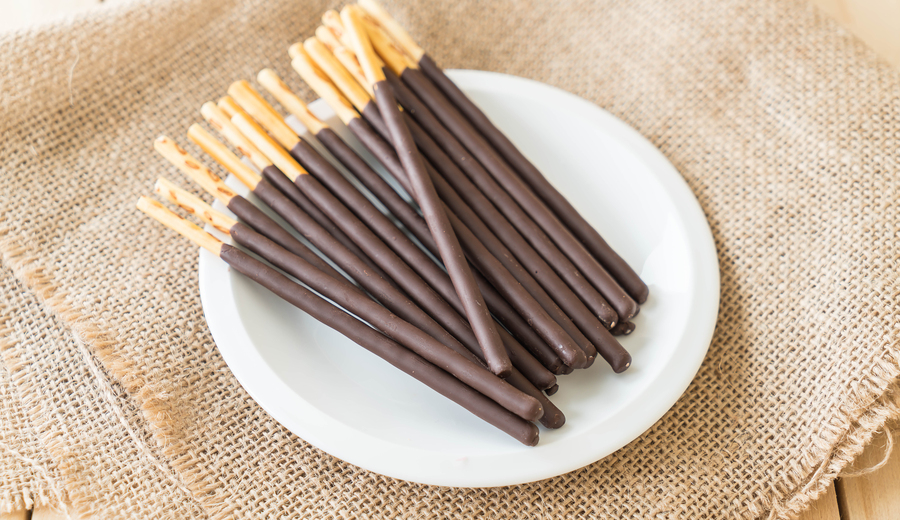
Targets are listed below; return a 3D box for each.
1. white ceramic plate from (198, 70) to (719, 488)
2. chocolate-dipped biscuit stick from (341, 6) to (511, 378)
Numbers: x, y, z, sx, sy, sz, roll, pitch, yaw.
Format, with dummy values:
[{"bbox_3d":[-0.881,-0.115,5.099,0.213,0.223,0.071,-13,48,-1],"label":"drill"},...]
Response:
[{"bbox_3d":[0.003,0.006,0.528,0.154,0.020,0.154,2,53,-2],"label":"white ceramic plate"},{"bbox_3d":[-0.009,-0.024,0.529,0.006,0.006,0.139,-15,61,-14],"label":"chocolate-dipped biscuit stick"}]

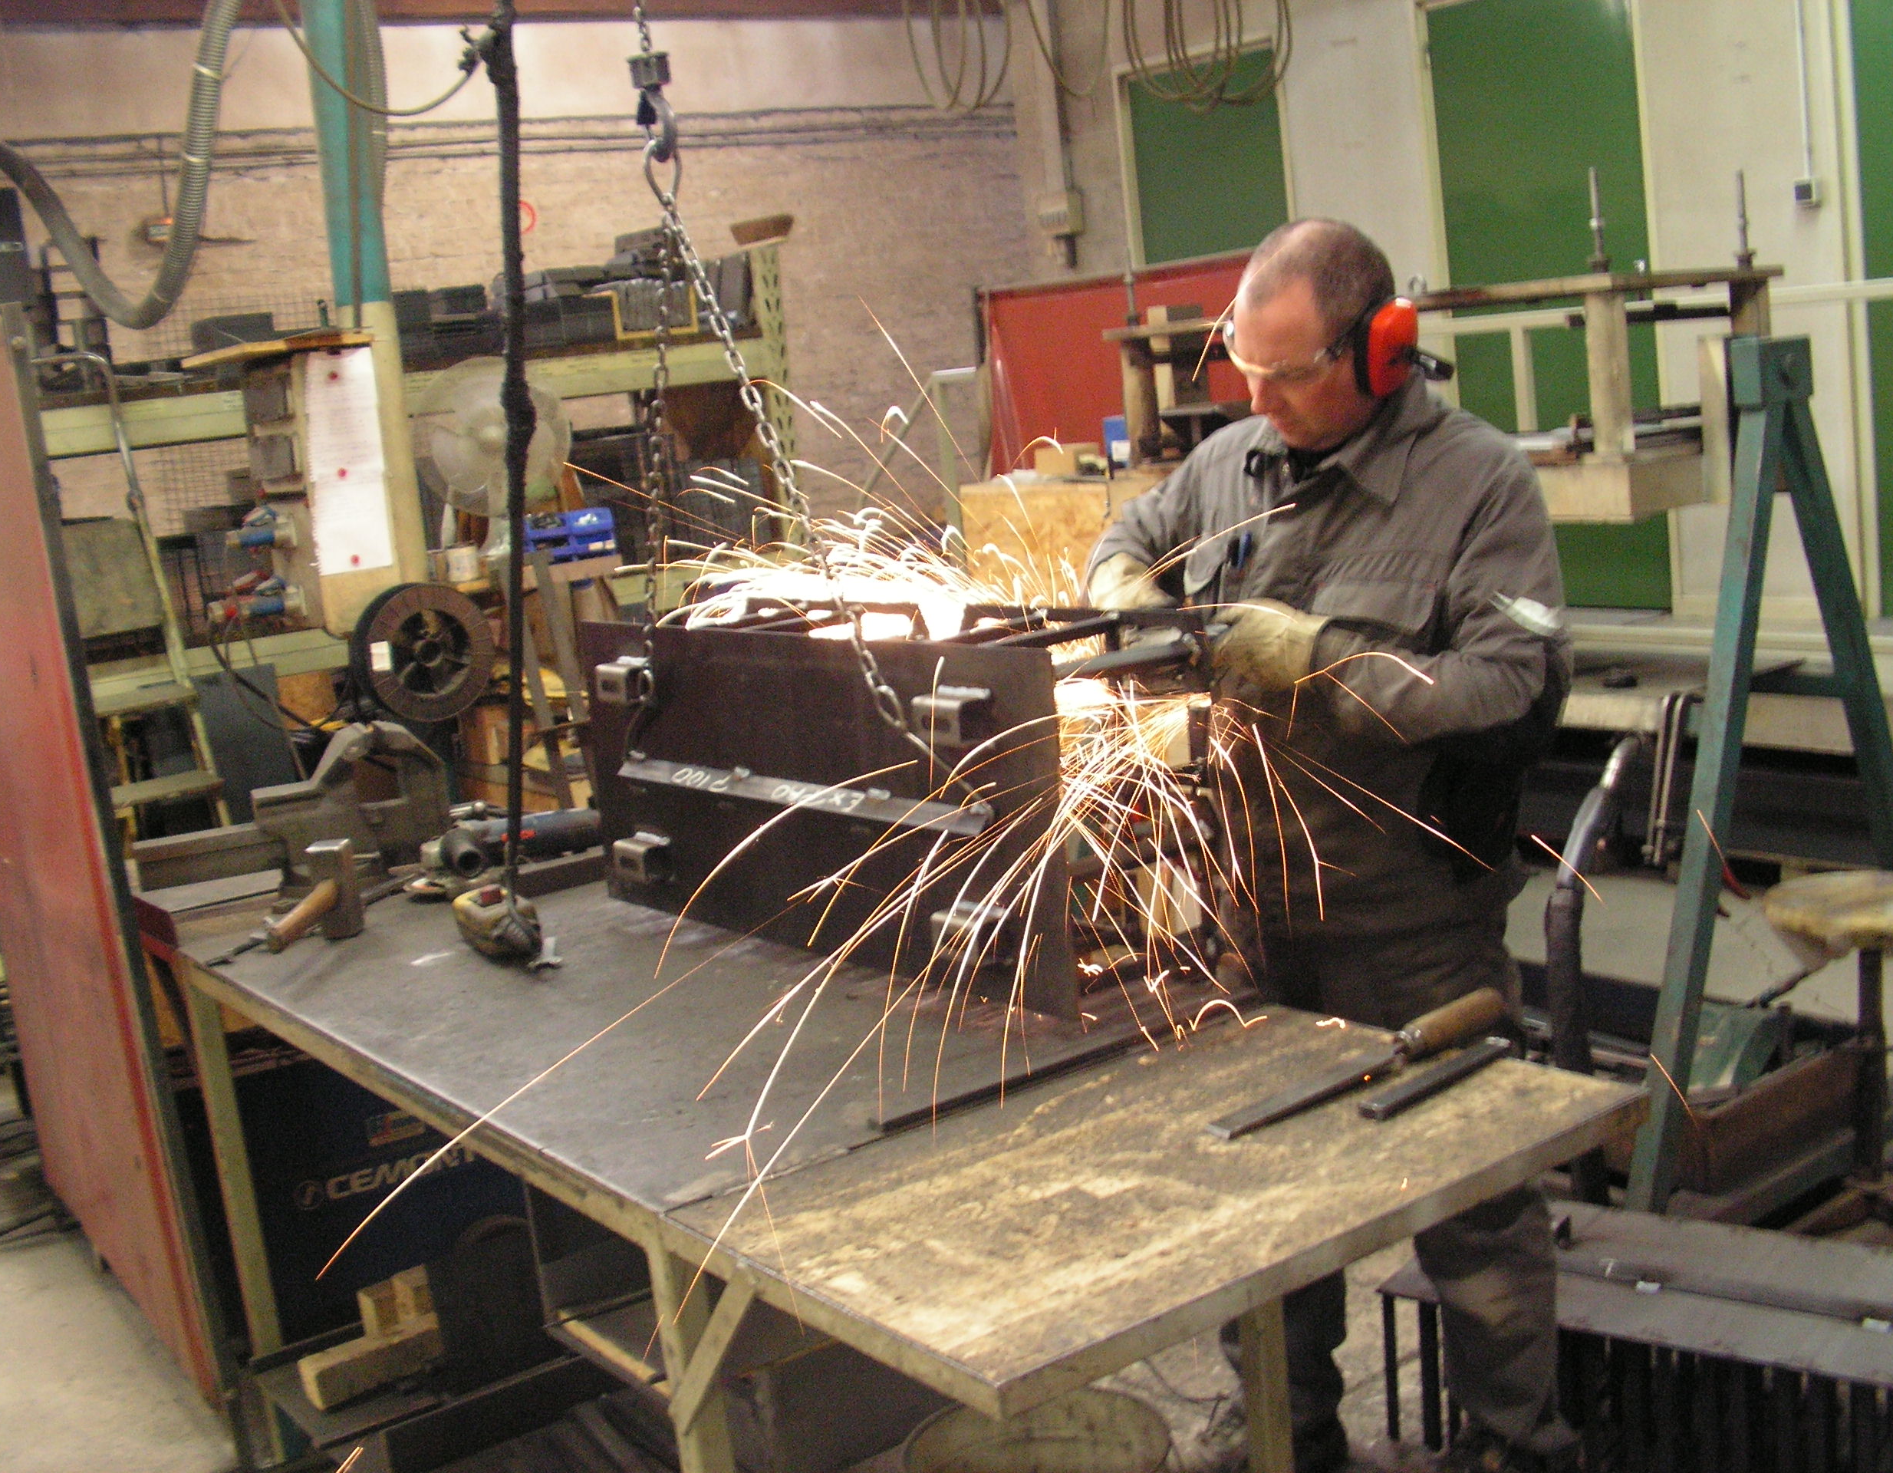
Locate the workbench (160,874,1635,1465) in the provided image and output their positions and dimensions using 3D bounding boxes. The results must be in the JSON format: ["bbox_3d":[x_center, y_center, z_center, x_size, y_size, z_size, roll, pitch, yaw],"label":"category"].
[{"bbox_3d":[-0.250,0.759,2.688,0.765,0.852,2.256,-13,10,-34],"label":"workbench"}]

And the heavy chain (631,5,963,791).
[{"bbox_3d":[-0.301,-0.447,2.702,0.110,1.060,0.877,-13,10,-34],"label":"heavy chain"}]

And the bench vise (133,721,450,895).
[{"bbox_3d":[-1.114,0.126,3.470,0.510,0.280,0.170,-9,9,-17],"label":"bench vise"}]

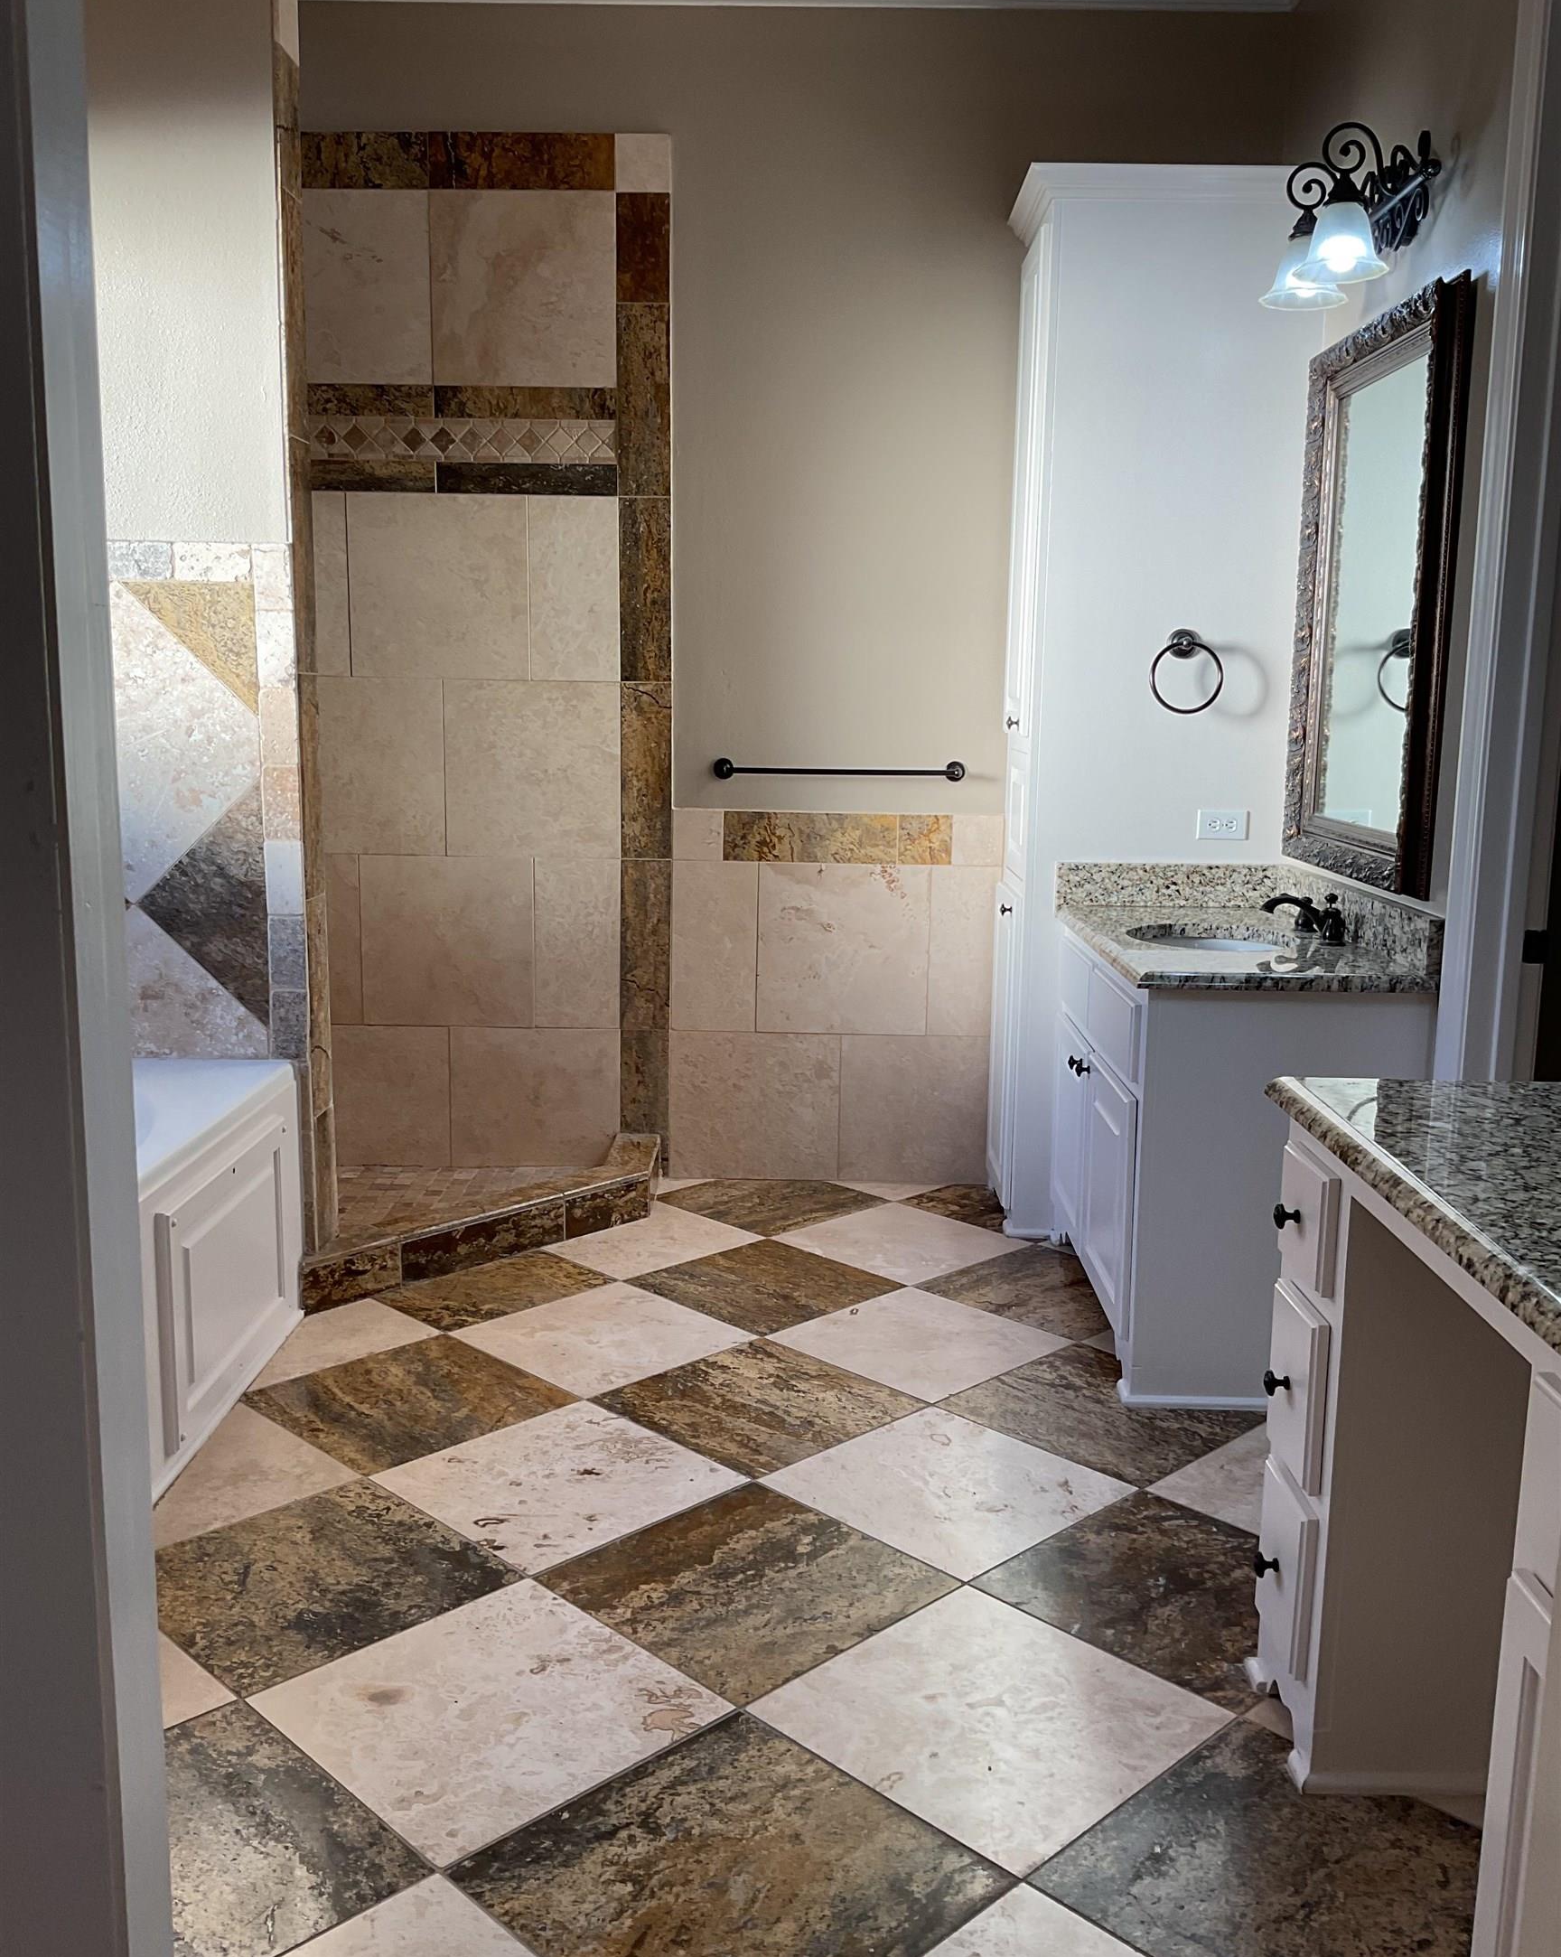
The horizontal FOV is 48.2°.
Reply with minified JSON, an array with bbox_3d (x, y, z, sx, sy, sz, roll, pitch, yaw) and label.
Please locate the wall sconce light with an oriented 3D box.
[{"bbox_3d":[1.080,-1.464,3.351,0.232,0.262,0.570,1,10,1],"label":"wall sconce light"}]

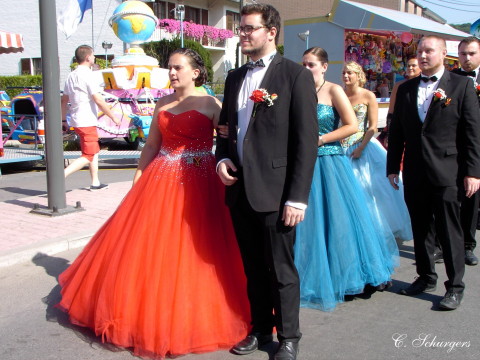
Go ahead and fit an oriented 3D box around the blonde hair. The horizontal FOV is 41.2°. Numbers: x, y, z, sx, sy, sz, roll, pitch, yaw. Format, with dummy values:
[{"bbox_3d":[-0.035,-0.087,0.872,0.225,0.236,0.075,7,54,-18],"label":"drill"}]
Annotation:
[{"bbox_3d":[1.005,-0.922,5.525,0.180,0.240,0.200,7,12,41],"label":"blonde hair"}]

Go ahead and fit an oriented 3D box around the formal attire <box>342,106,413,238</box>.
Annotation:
[{"bbox_3d":[1.170,-0.075,5.705,0.780,1.193,0.840,7,11,39],"label":"formal attire"}]

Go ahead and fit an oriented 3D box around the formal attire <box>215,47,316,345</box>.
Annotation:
[{"bbox_3d":[0.144,0.110,3.456,0.520,1.552,0.320,6,11,36],"label":"formal attire"}]

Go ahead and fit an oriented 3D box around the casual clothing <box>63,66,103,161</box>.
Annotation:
[{"bbox_3d":[-1.941,-0.826,7.864,0.400,1.178,0.470,-7,11,-39],"label":"casual clothing"}]

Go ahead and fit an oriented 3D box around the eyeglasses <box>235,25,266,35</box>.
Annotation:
[{"bbox_3d":[0.064,-0.763,3.252,0.135,0.045,0.140,-8,12,-41],"label":"eyeglasses"}]

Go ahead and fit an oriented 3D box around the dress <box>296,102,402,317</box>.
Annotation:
[{"bbox_3d":[0.671,0.117,4.449,0.780,1.278,0.840,7,12,41],"label":"dress"}]

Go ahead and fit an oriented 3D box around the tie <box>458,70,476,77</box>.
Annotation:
[{"bbox_3d":[1.802,-0.843,5.052,0.125,0.055,0.045,4,10,28],"label":"tie"}]

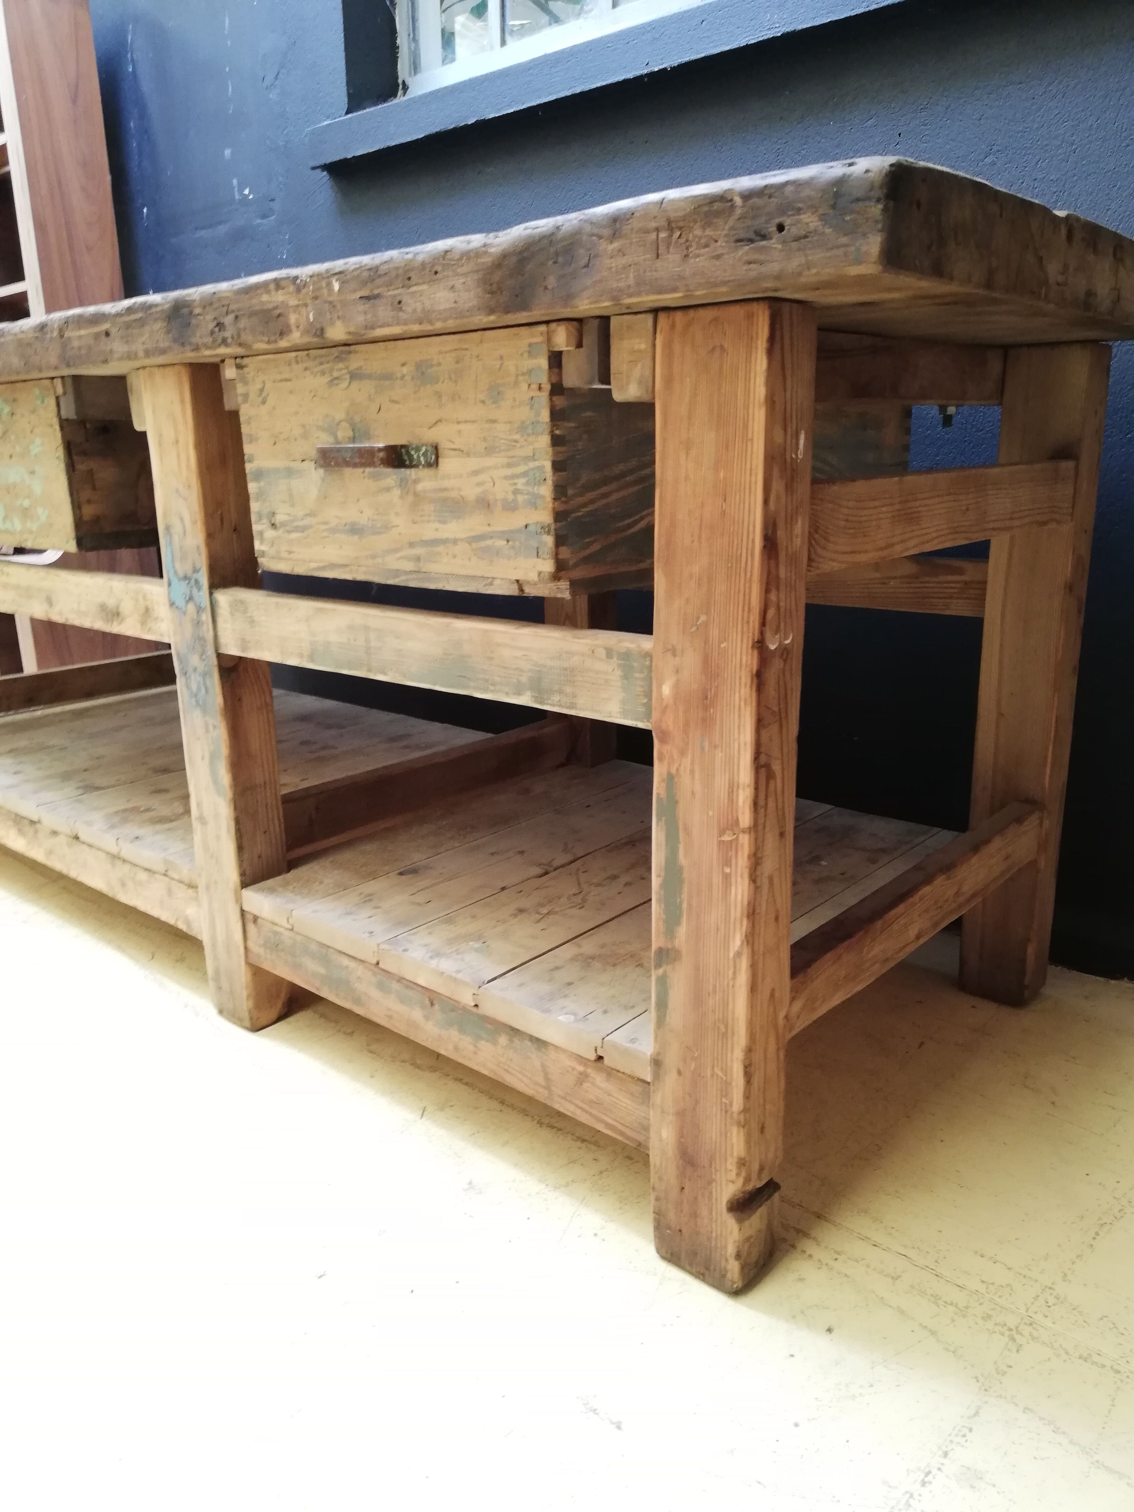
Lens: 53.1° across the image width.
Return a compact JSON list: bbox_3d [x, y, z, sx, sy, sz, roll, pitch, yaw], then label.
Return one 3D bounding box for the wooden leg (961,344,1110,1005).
[{"bbox_3d":[0.559,-0.075,1.381,0.092,0.788,0.068,12,20,40],"label":"wooden leg"}]

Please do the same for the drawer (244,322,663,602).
[{"bbox_3d":[0.032,-0.320,1.234,0.425,0.205,0.620,12,20,40],"label":"drawer"}]

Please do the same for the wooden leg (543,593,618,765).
[{"bbox_3d":[0.024,-0.189,1.859,0.093,0.780,0.070,12,20,40],"label":"wooden leg"}]

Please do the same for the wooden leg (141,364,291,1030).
[{"bbox_3d":[-0.408,-0.052,1.363,0.098,0.780,0.066,12,20,40],"label":"wooden leg"}]

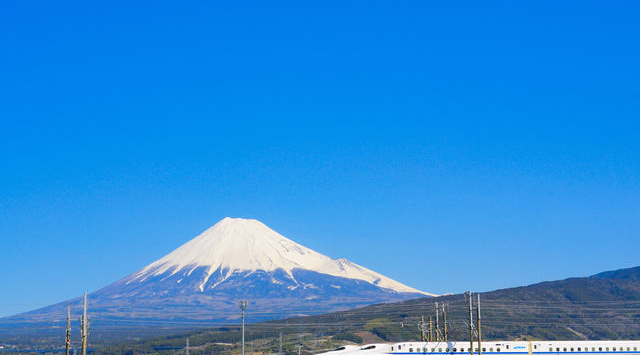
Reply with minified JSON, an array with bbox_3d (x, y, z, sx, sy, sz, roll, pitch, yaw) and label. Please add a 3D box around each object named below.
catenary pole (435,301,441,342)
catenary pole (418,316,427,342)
[{"bbox_3d":[17.594,24.036,158.000,0.650,11.100,0.650,1,-11,-6],"label":"catenary pole"},{"bbox_3d":[15.403,25.096,158.000,1.000,9.200,0.800,1,-11,-6],"label":"catenary pole"}]

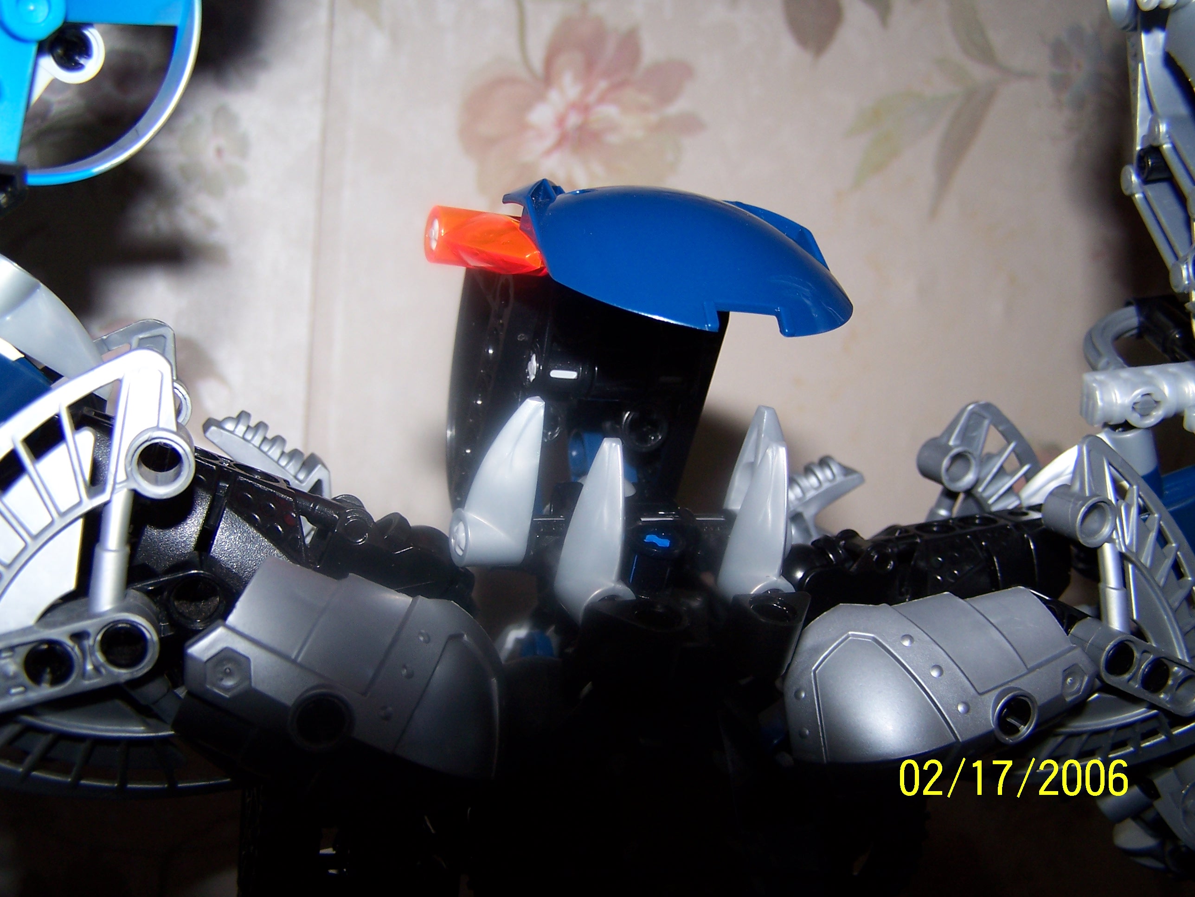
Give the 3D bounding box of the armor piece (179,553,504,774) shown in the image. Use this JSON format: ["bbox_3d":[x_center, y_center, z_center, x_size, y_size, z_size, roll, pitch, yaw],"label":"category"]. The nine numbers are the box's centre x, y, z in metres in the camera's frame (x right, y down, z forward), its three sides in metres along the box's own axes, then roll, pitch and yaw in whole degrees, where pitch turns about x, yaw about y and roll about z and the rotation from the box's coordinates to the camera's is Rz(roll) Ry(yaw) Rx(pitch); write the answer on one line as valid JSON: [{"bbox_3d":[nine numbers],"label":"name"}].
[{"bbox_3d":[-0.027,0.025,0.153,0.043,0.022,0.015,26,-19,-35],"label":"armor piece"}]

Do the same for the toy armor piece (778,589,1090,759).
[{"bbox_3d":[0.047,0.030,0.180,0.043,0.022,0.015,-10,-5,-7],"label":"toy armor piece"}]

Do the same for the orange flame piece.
[{"bbox_3d":[-0.015,-0.026,0.168,0.008,0.008,0.022,5,13,-27],"label":"orange flame piece"}]

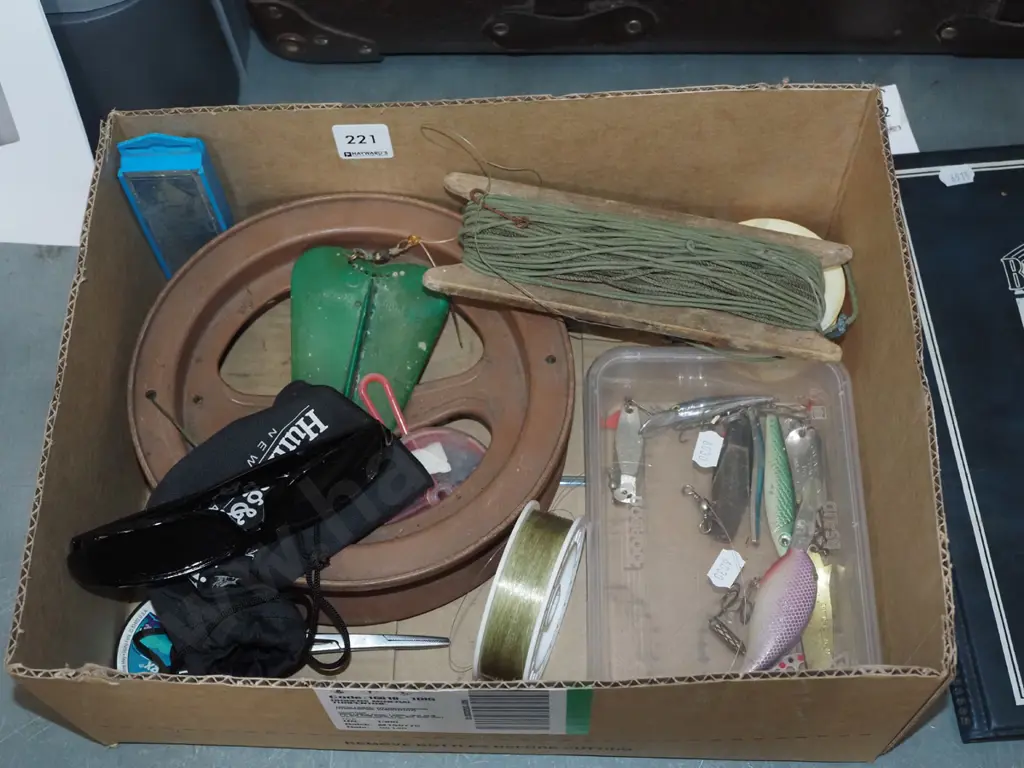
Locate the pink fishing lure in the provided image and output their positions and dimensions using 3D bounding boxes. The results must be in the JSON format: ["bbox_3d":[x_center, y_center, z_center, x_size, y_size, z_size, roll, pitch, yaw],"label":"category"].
[{"bbox_3d":[0.117,0.100,0.597,0.025,0.016,0.063,22,66,13],"label":"pink fishing lure"}]

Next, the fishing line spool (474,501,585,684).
[{"bbox_3d":[0.010,0.085,0.572,0.025,0.086,0.086,18,65,10],"label":"fishing line spool"}]

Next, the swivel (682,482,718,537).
[{"bbox_3d":[0.085,0.058,0.625,0.008,0.006,0.026,-20,64,-8],"label":"swivel"}]

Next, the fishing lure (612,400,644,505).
[{"bbox_3d":[0.055,0.031,0.640,0.013,0.007,0.053,-1,63,2],"label":"fishing lure"}]

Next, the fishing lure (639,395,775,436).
[{"bbox_3d":[0.092,0.015,0.642,0.066,0.011,0.013,-14,63,-5],"label":"fishing lure"}]

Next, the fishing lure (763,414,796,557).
[{"bbox_3d":[0.123,0.046,0.627,0.015,0.011,0.071,-1,63,2],"label":"fishing lure"}]

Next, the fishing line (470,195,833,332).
[{"bbox_3d":[0.058,-0.055,0.613,0.164,0.020,0.035,11,64,8],"label":"fishing line"}]

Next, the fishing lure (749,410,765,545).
[{"bbox_3d":[0.113,0.043,0.631,0.006,0.008,0.067,2,63,3],"label":"fishing lure"}]

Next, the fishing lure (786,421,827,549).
[{"bbox_3d":[0.135,0.048,0.628,0.017,0.006,0.066,4,63,4],"label":"fishing lure"}]

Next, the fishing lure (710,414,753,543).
[{"bbox_3d":[0.102,0.044,0.631,0.018,0.008,0.063,8,64,6],"label":"fishing lure"}]

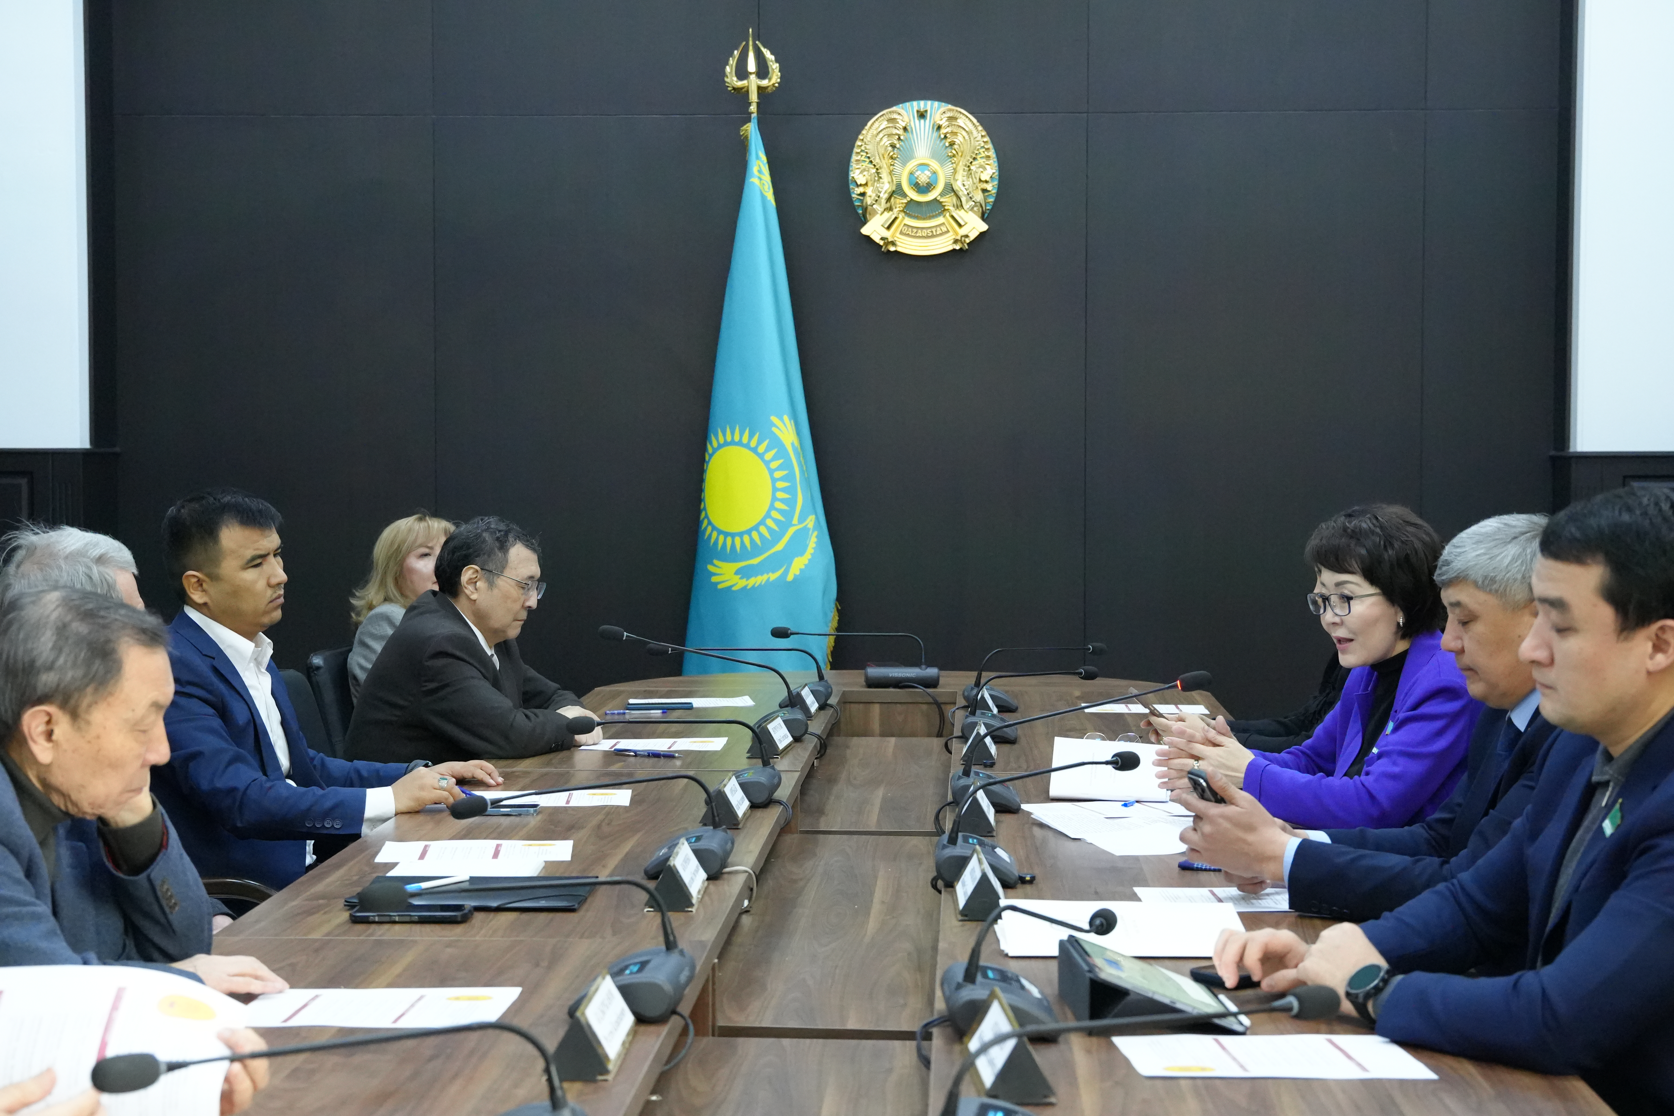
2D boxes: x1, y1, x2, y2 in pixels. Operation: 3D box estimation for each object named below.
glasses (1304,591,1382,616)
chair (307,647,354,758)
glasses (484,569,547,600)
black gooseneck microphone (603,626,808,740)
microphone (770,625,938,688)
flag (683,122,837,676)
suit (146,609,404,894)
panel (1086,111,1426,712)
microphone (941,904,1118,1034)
[{"bbox_3d":[0.939,0.072,5.004,0.140,0.044,0.137,-10,7,-27],"label":"glasses"},{"bbox_3d":[-0.936,0.636,6.920,0.620,0.930,0.580,1,3,13],"label":"chair"},{"bbox_3d":[-0.705,0.047,5.962,0.145,0.042,0.138,16,6,12],"label":"glasses"},{"bbox_3d":[-0.284,0.269,6.060,0.445,0.240,0.190,0,2,2],"label":"black gooseneck microphone"},{"bbox_3d":[0.046,0.255,7.248,0.443,0.155,0.125,0,3,3],"label":"microphone"},{"bbox_3d":[-0.233,-0.276,8.518,0.490,2.099,0.300,0,3,3],"label":"flag"},{"bbox_3d":[-0.996,0.414,4.948,0.470,0.640,0.550,1,3,15],"label":"suit"},{"bbox_3d":[1.350,-0.220,9.054,1.085,2.444,0.030,0,3,3],"label":"panel"},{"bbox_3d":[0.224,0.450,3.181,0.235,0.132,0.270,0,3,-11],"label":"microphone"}]

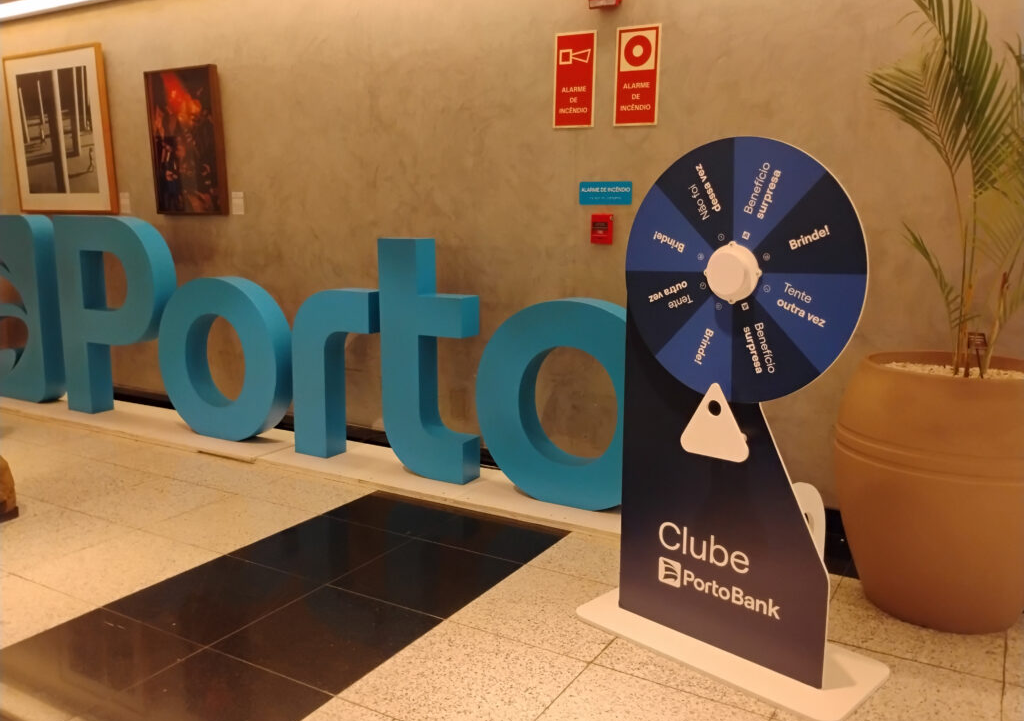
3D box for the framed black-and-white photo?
[{"bbox_3d":[-3.035,-1.520,5.567,1.040,1.050,0.036,6,11,30],"label":"framed black-and-white photo"}]

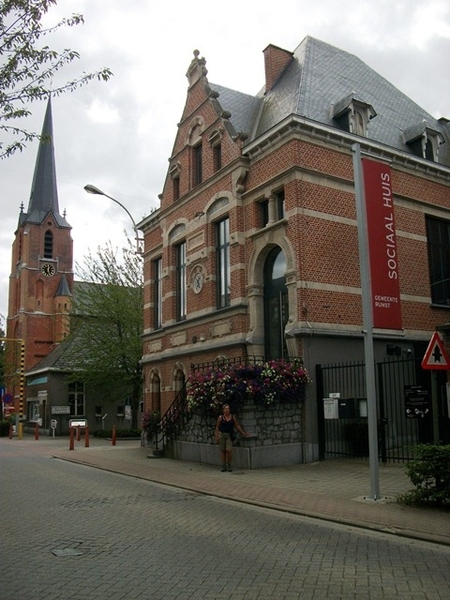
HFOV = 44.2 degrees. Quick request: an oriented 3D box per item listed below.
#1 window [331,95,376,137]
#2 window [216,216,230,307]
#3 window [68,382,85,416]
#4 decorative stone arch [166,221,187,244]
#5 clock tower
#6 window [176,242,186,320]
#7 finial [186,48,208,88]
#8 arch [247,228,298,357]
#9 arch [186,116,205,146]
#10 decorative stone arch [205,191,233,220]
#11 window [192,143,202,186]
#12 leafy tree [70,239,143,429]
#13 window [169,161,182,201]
[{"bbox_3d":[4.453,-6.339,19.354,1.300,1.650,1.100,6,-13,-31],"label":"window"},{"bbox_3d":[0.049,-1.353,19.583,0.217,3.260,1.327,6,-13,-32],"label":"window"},{"bbox_3d":[-10.132,6.802,37.922,1.161,2.275,0.217,9,-15,-41],"label":"window"},{"bbox_3d":[-1.953,-2.833,23.042,0.280,0.950,1.800,6,-13,-31],"label":"decorative stone arch"},{"bbox_3d":[-23.066,-6.085,69.601,6.800,42.331,6.800,6,-13,-31],"label":"clock tower"},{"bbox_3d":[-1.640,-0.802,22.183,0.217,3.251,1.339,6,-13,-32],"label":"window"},{"bbox_3d":[-1.133,-9.702,23.259,0.500,1.700,1.300,6,-13,-31],"label":"finial"},{"bbox_3d":[1.531,0.046,17.102,0.492,4.334,2.561,6,-13,-32],"label":"arch"},{"bbox_3d":[-1.193,-6.860,22.517,0.280,0.970,1.550,6,-13,-31],"label":"arch"},{"bbox_3d":[-0.162,-3.402,19.771,0.325,0.778,1.830,6,-13,-32],"label":"decorative stone arch"},{"bbox_3d":[-0.944,-5.281,21.532,0.217,1.559,0.708,6,-13,-32],"label":"window"},{"bbox_3d":[-5.828,1.995,34.156,7.000,12.234,6.800,6,-13,-31],"label":"leafy tree"},{"bbox_3d":[-1.993,-4.865,23.026,0.236,1.542,0.763,6,-13,-32],"label":"window"}]

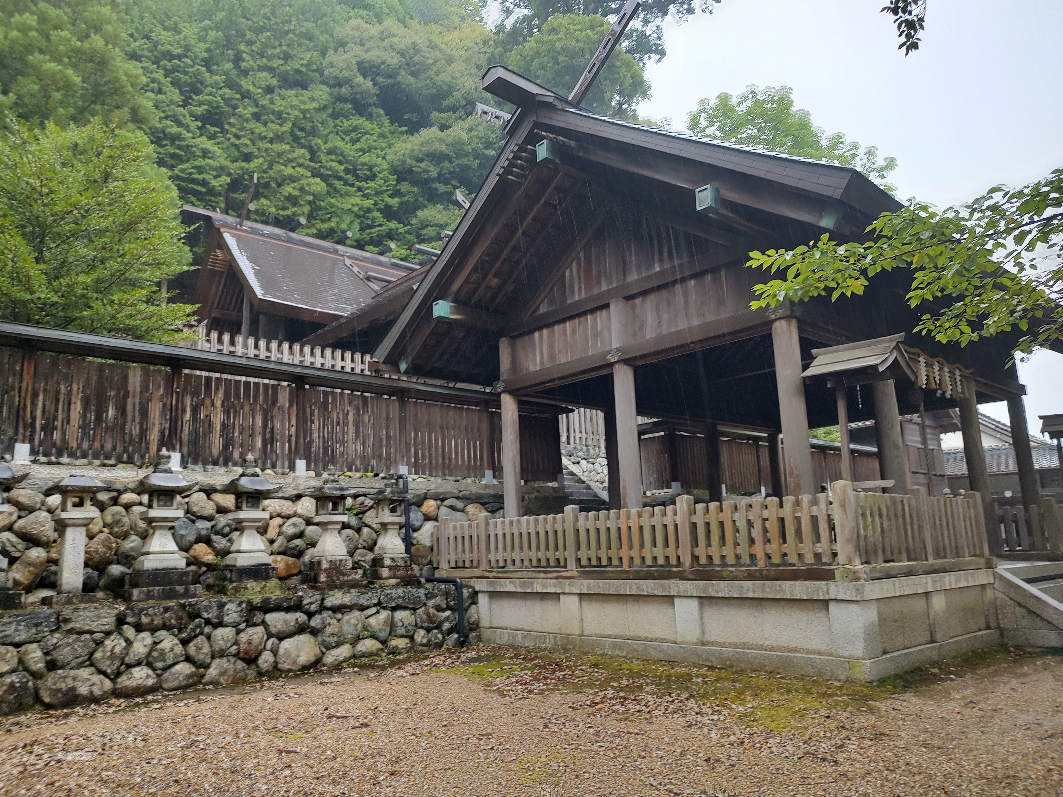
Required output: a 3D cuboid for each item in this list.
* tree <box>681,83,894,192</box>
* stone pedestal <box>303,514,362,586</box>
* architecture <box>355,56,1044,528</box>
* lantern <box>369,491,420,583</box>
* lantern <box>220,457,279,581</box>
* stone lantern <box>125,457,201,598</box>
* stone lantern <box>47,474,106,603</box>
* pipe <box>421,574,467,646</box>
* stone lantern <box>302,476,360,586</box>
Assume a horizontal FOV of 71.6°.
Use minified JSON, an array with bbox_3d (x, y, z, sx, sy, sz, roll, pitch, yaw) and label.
[{"bbox_3d":[11.549,-3.549,31.130,10.172,17.922,10.172,9,-16,-43],"label":"tree"},{"bbox_3d":[-3.106,2.356,11.436,0.678,1.081,0.678,9,-16,-43],"label":"stone pedestal"},{"bbox_3d":[5.603,-0.417,16.380,16.275,7.847,9.591,9,-16,-43],"label":"architecture"},{"bbox_3d":[-2.343,2.203,12.217,0.630,1.636,0.630,9,-16,-43],"label":"lantern"},{"bbox_3d":[-4.067,1.692,10.608,0.717,1.827,0.717,9,-16,-43],"label":"lantern"},{"bbox_3d":[-4.903,1.642,9.797,0.814,2.000,0.814,9,-16,-43],"label":"stone lantern"},{"bbox_3d":[-5.600,1.722,9.022,0.601,1.564,0.601,9,-16,-43],"label":"stone lantern"},{"bbox_3d":[-1.535,3.593,12.590,0.126,1.104,1.133,9,-16,-43],"label":"pipe"},{"bbox_3d":[-3.118,1.987,11.511,0.678,1.835,0.678,9,-16,-43],"label":"stone lantern"}]

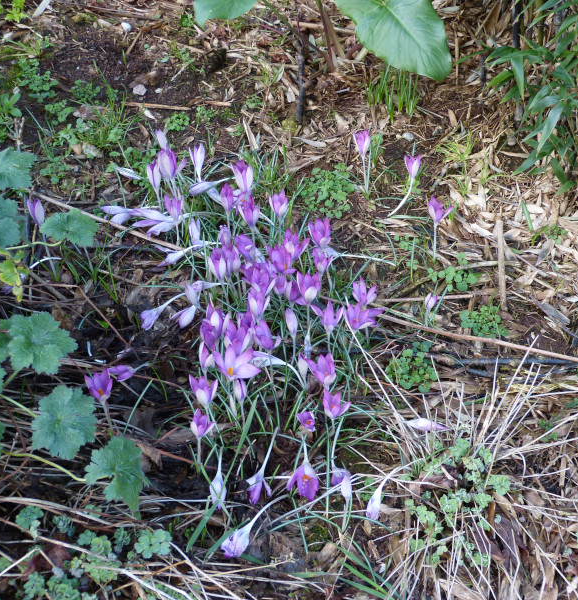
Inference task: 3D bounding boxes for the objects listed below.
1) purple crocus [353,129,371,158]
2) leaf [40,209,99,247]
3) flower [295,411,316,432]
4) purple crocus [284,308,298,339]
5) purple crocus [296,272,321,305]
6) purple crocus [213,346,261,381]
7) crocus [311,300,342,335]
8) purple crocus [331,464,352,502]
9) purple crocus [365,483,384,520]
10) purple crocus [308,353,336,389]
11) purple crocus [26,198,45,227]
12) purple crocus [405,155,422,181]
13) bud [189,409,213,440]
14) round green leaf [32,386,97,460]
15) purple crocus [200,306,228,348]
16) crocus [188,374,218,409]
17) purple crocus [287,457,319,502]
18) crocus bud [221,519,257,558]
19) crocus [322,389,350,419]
[{"bbox_3d":[0.120,-0.256,1.515,0.029,0.048,0.029,-3,42,3],"label":"purple crocus"},{"bbox_3d":[-0.296,-0.098,1.250,0.077,0.020,0.066,0,48,0],"label":"leaf"},{"bbox_3d":[0.021,0.145,1.102,0.024,0.024,0.034,5,2,6],"label":"flower"},{"bbox_3d":[0.002,0.032,1.195,0.017,0.047,0.017,-5,42,5],"label":"purple crocus"},{"bbox_3d":[0.026,-0.015,1.212,0.034,0.043,0.034,0,48,0],"label":"purple crocus"},{"bbox_3d":[-0.060,0.075,1.090,0.055,0.035,0.050,0,43,0],"label":"purple crocus"},{"bbox_3d":[0.048,0.023,1.193,0.037,0.044,0.036,0,42,0],"label":"crocus"},{"bbox_3d":[0.059,0.208,1.047,0.023,0.045,0.025,0,48,0],"label":"purple crocus"},{"bbox_3d":[0.096,0.228,1.040,0.017,0.041,0.017,21,0,6],"label":"purple crocus"},{"bbox_3d":[0.038,0.083,1.090,0.034,0.040,0.033,0,43,0],"label":"purple crocus"},{"bbox_3d":[-0.362,-0.127,1.321,0.023,0.043,0.023,-6,42,6],"label":"purple crocus"},{"bbox_3d":[0.198,-0.210,1.466,0.024,0.040,0.024,2,42,-2],"label":"purple crocus"},{"bbox_3d":[-0.098,0.139,1.040,0.027,0.036,0.027,0,43,0],"label":"bud"},{"bbox_3d":[-0.258,0.141,1.062,0.077,0.020,0.082,2,72,-2],"label":"round green leaf"},{"bbox_3d":[-0.096,0.033,1.193,0.039,0.054,0.039,-4,42,4],"label":"purple crocus"},{"bbox_3d":[-0.099,0.106,1.070,0.033,0.039,0.032,0,43,0],"label":"crocus"},{"bbox_3d":[0.017,0.205,1.057,0.036,0.034,0.047,-3,75,-1],"label":"purple crocus"},{"bbox_3d":[-0.054,0.261,1.011,0.041,0.027,0.025,-52,30,-3],"label":"crocus bud"},{"bbox_3d":[0.055,0.122,1.094,0.033,0.044,0.033,2,53,-2],"label":"crocus"}]

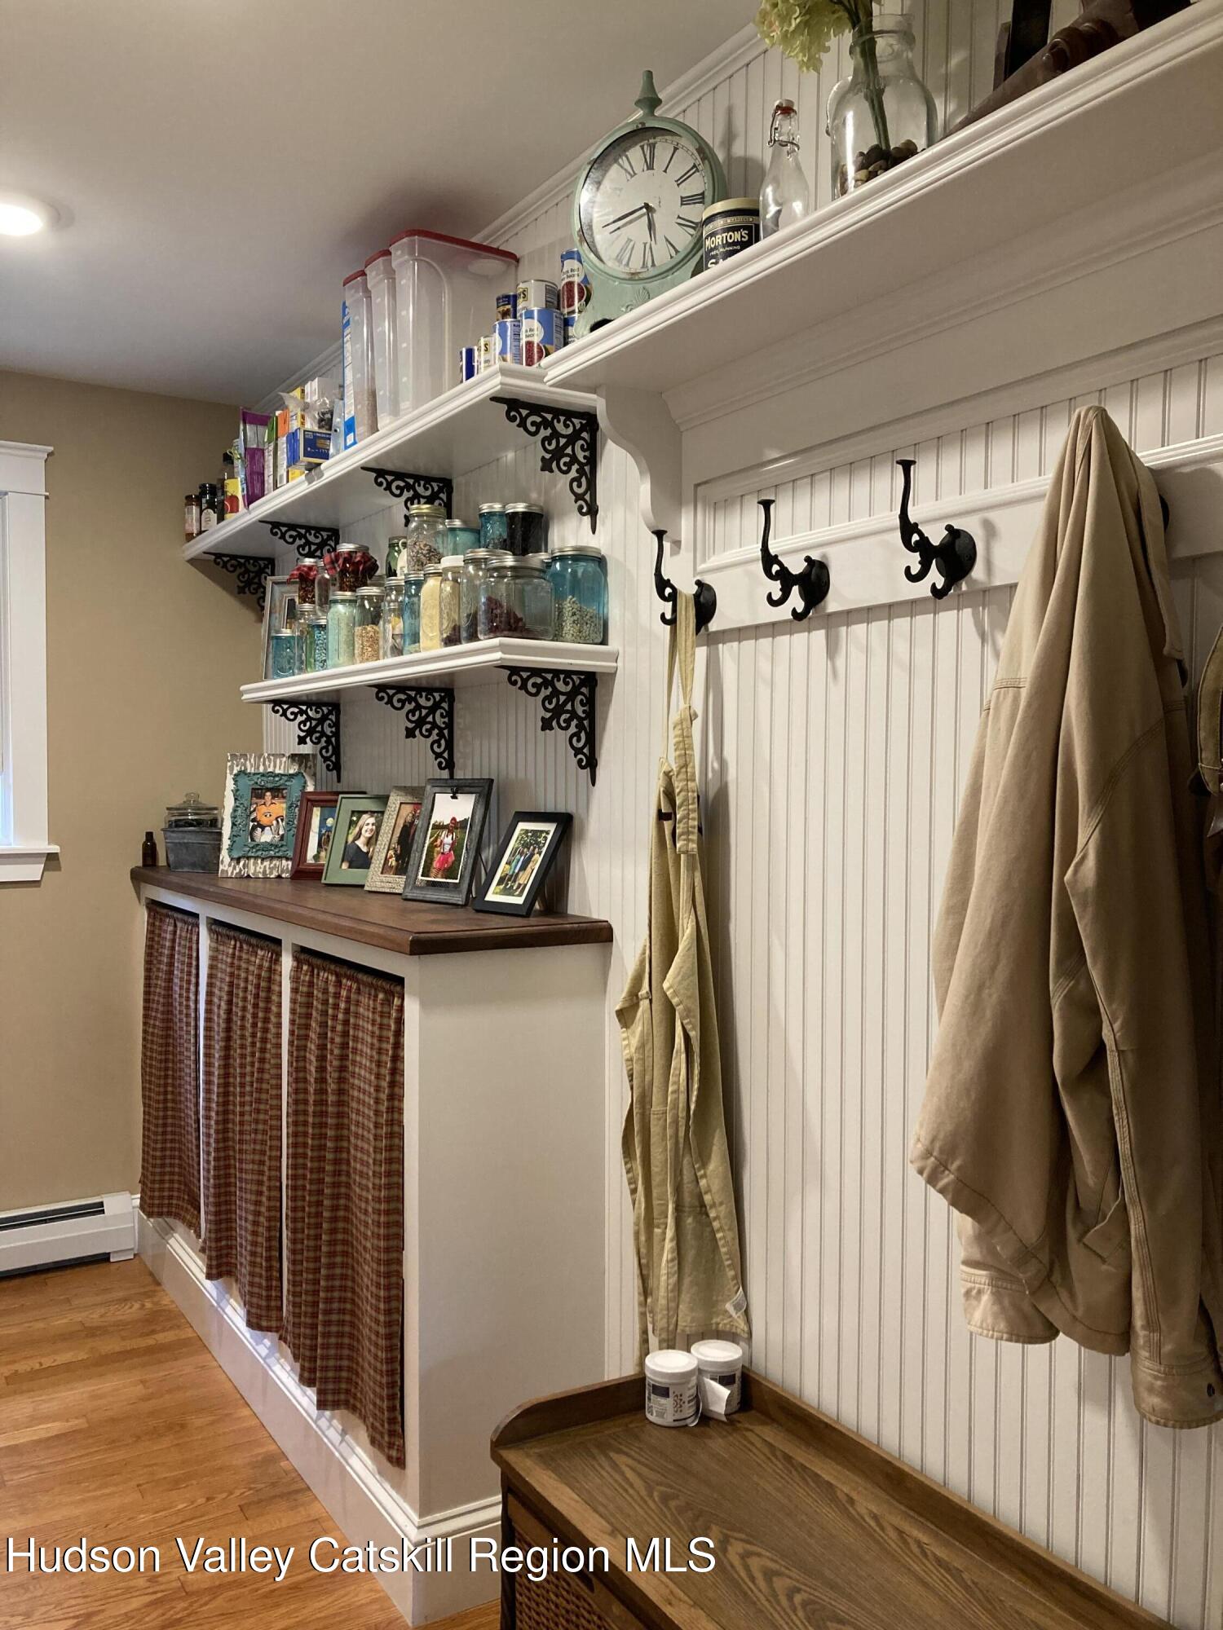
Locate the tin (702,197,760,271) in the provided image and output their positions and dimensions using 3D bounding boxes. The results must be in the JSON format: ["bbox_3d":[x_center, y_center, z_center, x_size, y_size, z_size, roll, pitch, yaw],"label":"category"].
[{"bbox_3d":[0.189,-0.813,1.915,0.109,0.112,0.109,0,2,0],"label":"tin"}]

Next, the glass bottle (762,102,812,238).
[{"bbox_3d":[0.219,-0.788,1.671,0.062,0.226,0.062,0,2,0],"label":"glass bottle"}]

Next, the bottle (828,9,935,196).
[{"bbox_3d":[0.317,-0.799,1.544,0.122,0.257,0.122,0,2,0],"label":"bottle"}]

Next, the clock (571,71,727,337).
[{"bbox_3d":[0.059,-0.918,1.986,0.240,0.400,0.075,1,2,22],"label":"clock"}]

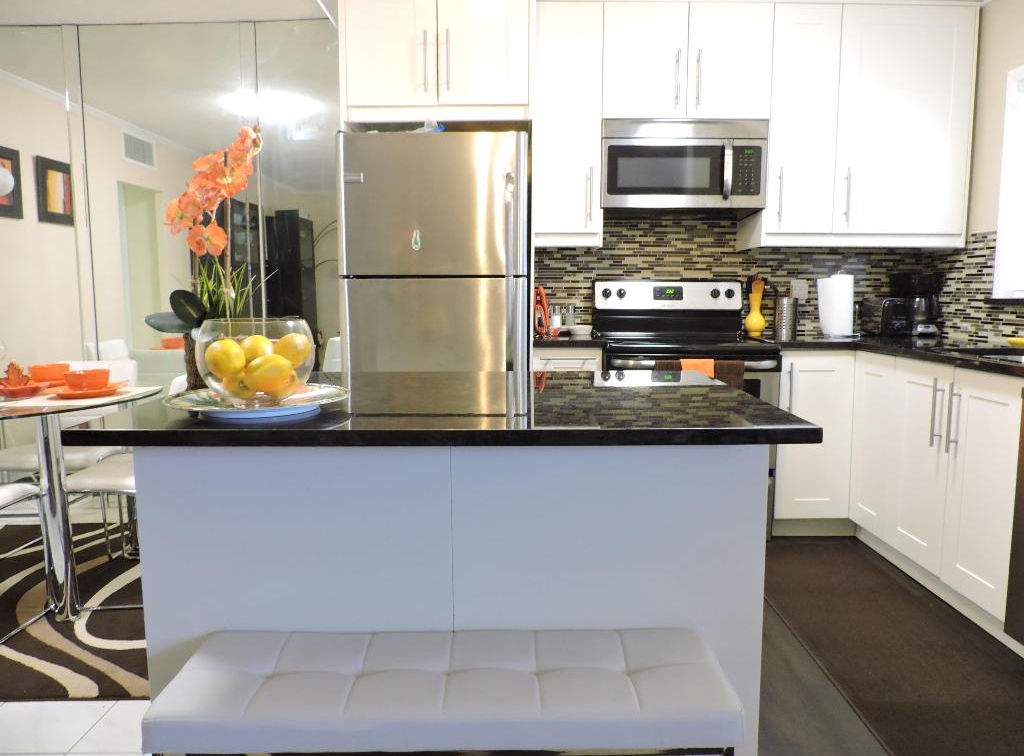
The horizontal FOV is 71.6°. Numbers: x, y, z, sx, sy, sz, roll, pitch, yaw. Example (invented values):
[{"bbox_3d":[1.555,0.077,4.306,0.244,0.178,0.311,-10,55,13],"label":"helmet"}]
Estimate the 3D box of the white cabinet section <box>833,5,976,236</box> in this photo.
[{"bbox_3d":[1.780,-1.190,3.409,0.598,1.012,0.360,0,7,0],"label":"white cabinet section"}]

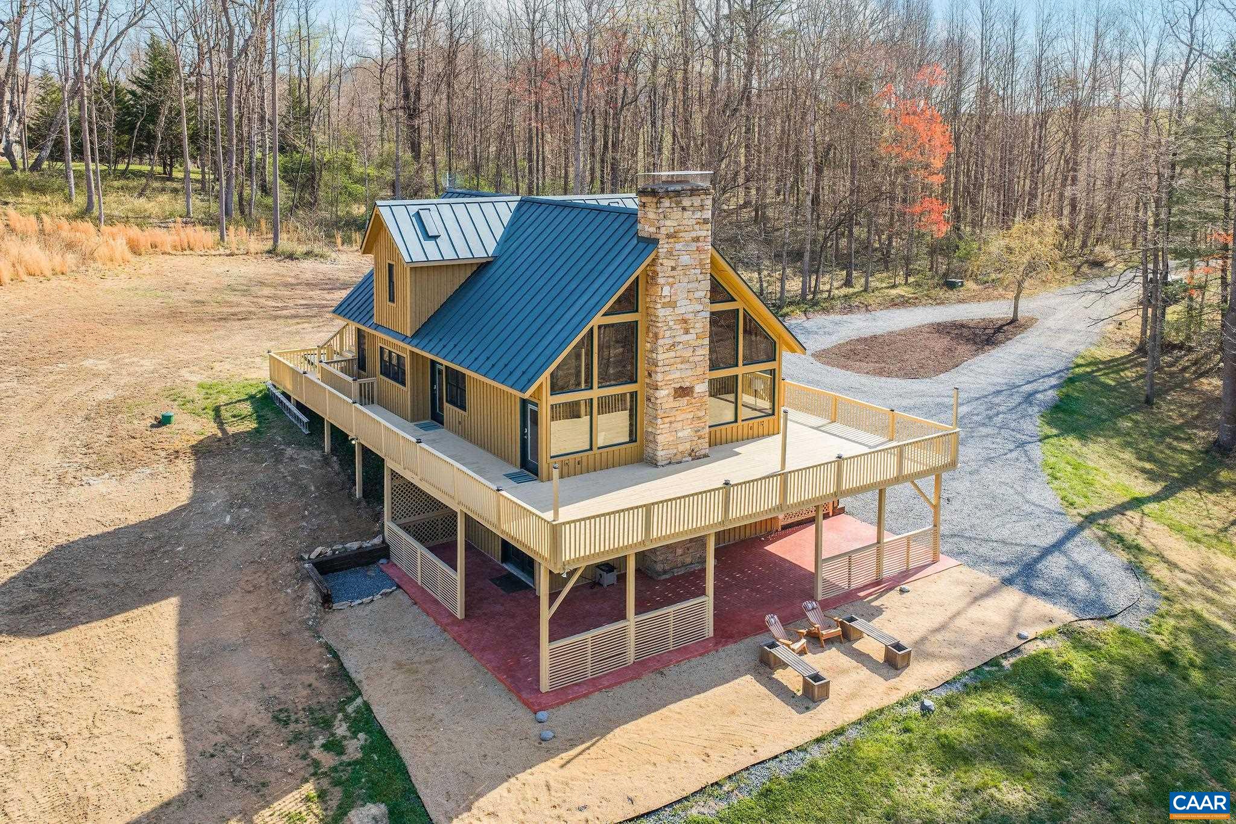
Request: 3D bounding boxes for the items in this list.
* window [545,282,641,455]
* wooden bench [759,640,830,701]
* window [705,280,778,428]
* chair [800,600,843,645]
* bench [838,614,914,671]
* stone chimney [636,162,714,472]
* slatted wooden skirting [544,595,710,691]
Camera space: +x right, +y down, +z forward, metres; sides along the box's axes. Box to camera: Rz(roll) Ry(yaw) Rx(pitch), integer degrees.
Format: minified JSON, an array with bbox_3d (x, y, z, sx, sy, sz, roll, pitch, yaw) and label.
[{"bbox_3d":[-0.607,-1.250,26.249,3.000,4.800,0.140,-9,18,-33],"label":"window"},{"bbox_3d":[4.192,6.165,22.959,0.430,0.470,2.130,-7,16,-27],"label":"wooden bench"},{"bbox_3d":[3.797,-1.942,29.189,3.000,4.750,0.140,-9,18,-33],"label":"window"},{"bbox_3d":[5.295,5.457,24.808,0.730,0.930,0.850,-6,16,-24],"label":"chair"},{"bbox_3d":[6.514,5.818,24.376,0.430,0.470,2.080,-8,17,-29],"label":"bench"},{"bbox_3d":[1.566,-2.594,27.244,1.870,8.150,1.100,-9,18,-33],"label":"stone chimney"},{"bbox_3d":[0.351,5.580,23.304,4.750,1.120,0.120,-9,18,-33],"label":"slatted wooden skirting"}]

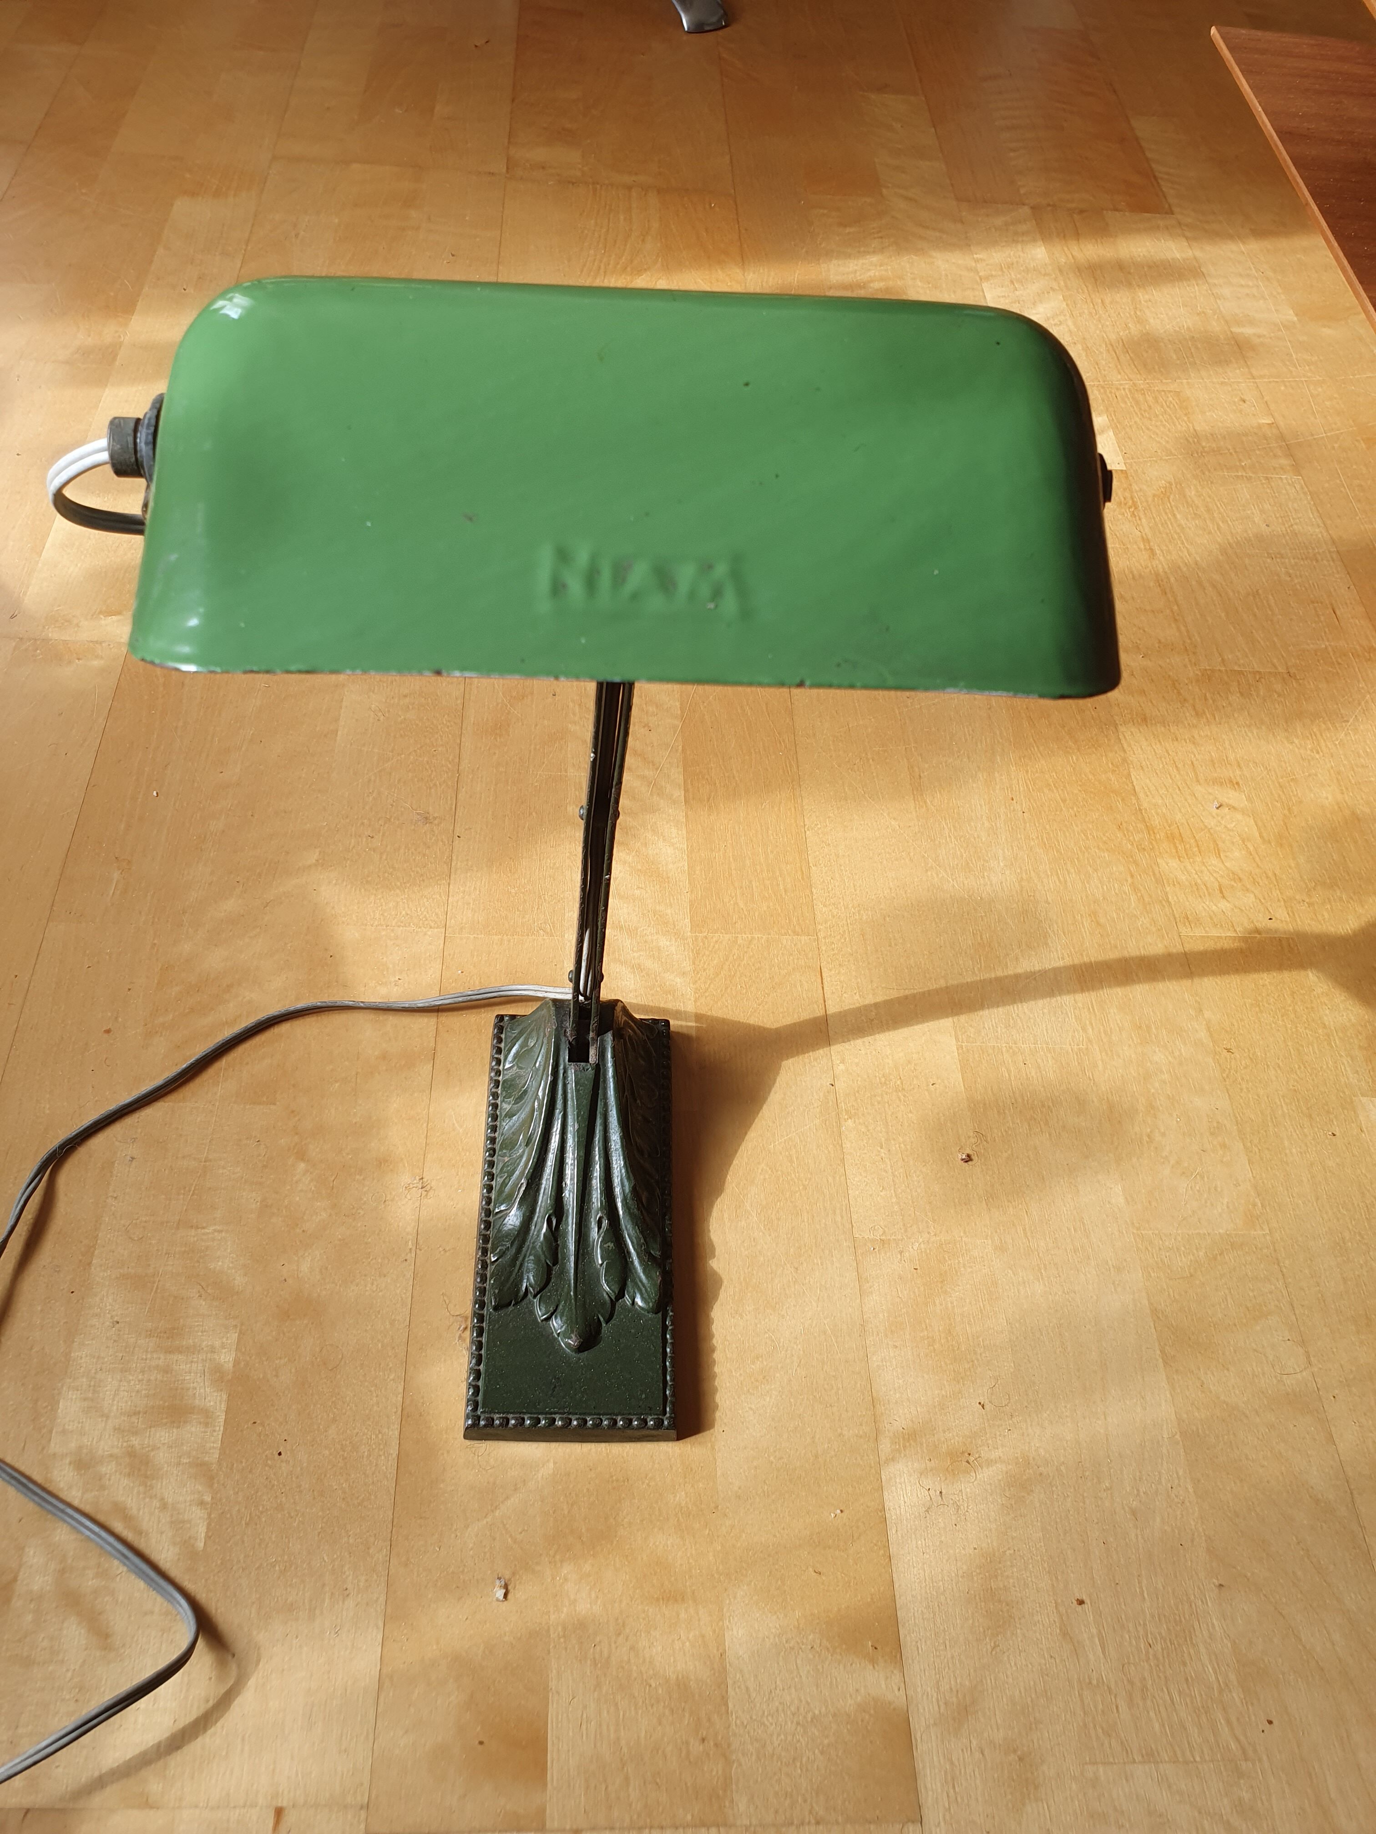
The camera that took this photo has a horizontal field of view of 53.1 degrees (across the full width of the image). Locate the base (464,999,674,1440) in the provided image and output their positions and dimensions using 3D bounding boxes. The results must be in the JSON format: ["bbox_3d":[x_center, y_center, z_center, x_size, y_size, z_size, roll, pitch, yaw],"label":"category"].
[{"bbox_3d":[-0.048,0.119,0.610,0.088,0.055,0.203,2,53,-5],"label":"base"}]

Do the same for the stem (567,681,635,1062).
[{"bbox_3d":[-0.034,-0.029,0.517,0.016,0.300,0.050,3,60,-6],"label":"stem"}]

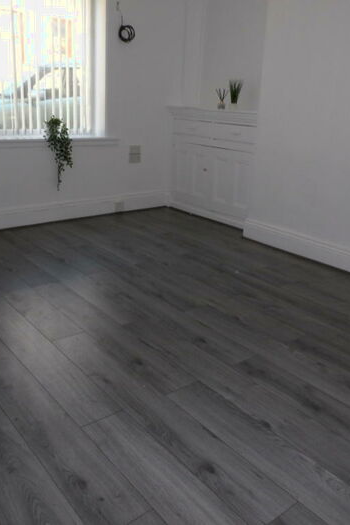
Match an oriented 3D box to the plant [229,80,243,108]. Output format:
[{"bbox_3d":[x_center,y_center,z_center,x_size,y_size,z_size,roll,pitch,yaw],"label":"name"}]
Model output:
[{"bbox_3d":[0.582,-1.603,4.645,0.115,0.268,0.115,2,19,-1],"label":"plant"}]

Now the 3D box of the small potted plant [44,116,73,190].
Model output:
[{"bbox_3d":[-1.042,-0.970,4.355,0.235,0.640,0.180,-12,24,-37],"label":"small potted plant"}]

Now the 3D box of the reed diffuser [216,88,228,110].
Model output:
[{"bbox_3d":[0.469,-1.604,4.743,0.095,0.208,0.095,-12,24,-37],"label":"reed diffuser"}]

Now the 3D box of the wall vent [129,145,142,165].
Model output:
[{"bbox_3d":[-0.412,-1.109,4.980,0.147,0.182,0.015,-14,25,-40],"label":"wall vent"}]

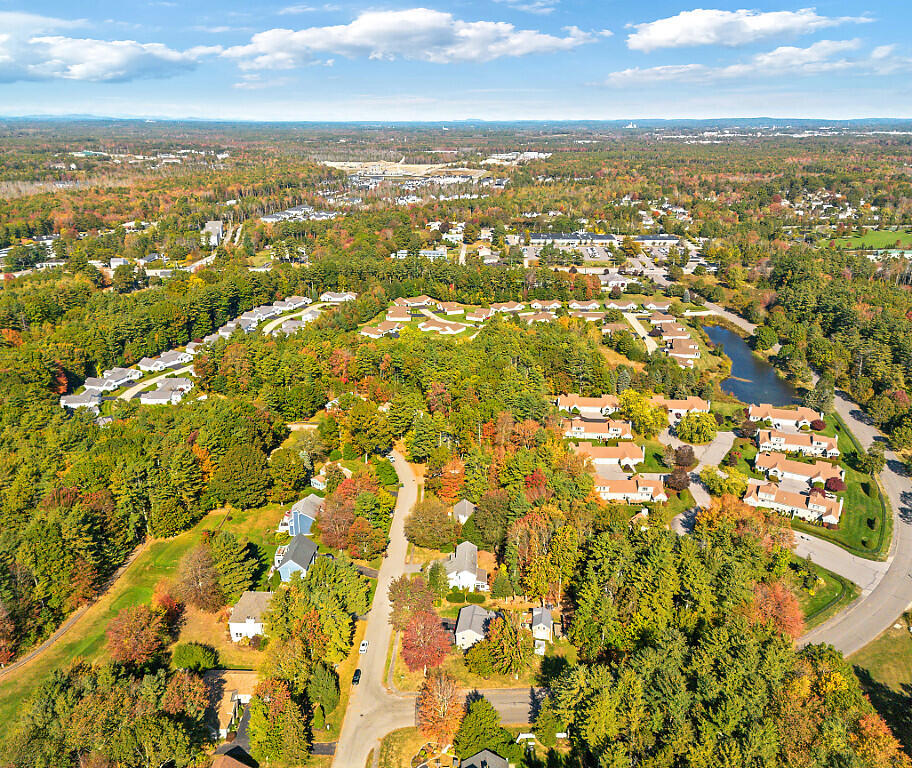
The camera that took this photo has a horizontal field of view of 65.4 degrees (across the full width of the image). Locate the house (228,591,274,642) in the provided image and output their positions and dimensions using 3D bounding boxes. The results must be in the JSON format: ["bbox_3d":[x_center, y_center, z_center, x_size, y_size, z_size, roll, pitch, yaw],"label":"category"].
[{"bbox_3d":[-53.200,60.943,188.353,9.800,7.700,12.200,1,21,2],"label":"house"}]

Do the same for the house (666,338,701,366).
[{"bbox_3d":[134.500,-21.400,420.120,18.000,5.800,22.500,4,21,11],"label":"house"}]

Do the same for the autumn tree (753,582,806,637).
[{"bbox_3d":[84.800,59.630,186.870,12.500,17.000,12.500,0,21,0],"label":"autumn tree"}]

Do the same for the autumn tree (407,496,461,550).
[{"bbox_3d":[-7.300,42.790,226.403,17.400,15.000,17.400,0,21,0],"label":"autumn tree"}]

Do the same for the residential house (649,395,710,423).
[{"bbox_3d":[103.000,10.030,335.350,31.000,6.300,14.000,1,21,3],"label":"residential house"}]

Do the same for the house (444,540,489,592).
[{"bbox_3d":[3.300,54.690,213.860,12.500,7.300,16.000,1,21,2],"label":"house"}]

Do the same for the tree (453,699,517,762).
[{"bbox_3d":[6.600,73.860,153.230,12.800,14.000,12.800,0,21,0],"label":"tree"}]

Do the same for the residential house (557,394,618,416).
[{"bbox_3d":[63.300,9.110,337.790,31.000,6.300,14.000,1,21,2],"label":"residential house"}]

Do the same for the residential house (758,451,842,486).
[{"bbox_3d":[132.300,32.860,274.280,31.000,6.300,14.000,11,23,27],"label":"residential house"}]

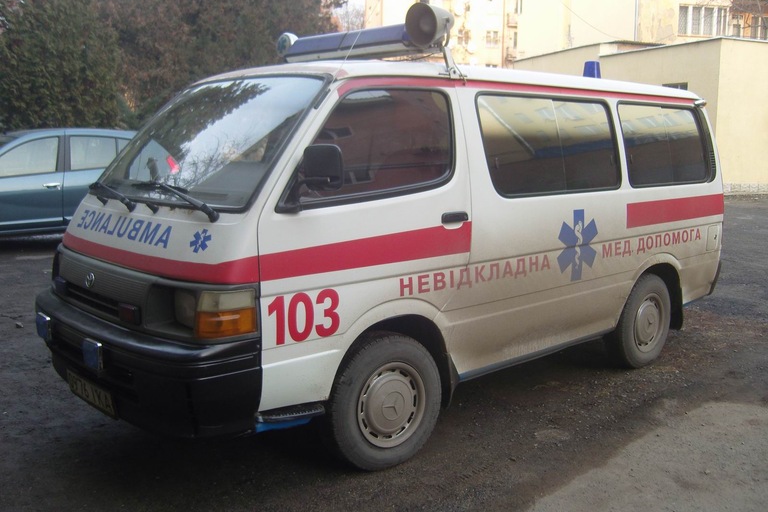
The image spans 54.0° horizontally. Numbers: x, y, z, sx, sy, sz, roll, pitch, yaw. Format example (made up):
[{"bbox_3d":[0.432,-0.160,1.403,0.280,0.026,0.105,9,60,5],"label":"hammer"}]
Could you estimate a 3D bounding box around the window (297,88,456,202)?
[{"bbox_3d":[-0.022,-0.487,3.262,0.951,0.500,0.049,-8,0,-42],"label":"window"}]

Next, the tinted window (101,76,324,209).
[{"bbox_3d":[-0.839,-0.576,3.508,1.499,0.725,0.108,10,-28,47],"label":"tinted window"}]

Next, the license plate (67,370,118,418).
[{"bbox_3d":[-1.285,0.607,3.295,0.020,0.113,0.519,-8,12,-42],"label":"license plate"}]

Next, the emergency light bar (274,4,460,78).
[{"bbox_3d":[-0.112,-1.091,4.003,0.274,0.338,1.303,-8,12,-42],"label":"emergency light bar"}]

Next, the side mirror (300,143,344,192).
[{"bbox_3d":[-0.230,-0.335,2.848,0.083,0.181,0.152,-8,12,-42],"label":"side mirror"}]

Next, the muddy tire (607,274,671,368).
[{"bbox_3d":[1.701,0.432,5.059,0.632,0.632,0.191,-8,12,-42],"label":"muddy tire"}]

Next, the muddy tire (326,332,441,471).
[{"bbox_3d":[-0.016,0.669,3.497,0.632,0.632,0.191,-7,12,-38],"label":"muddy tire"}]

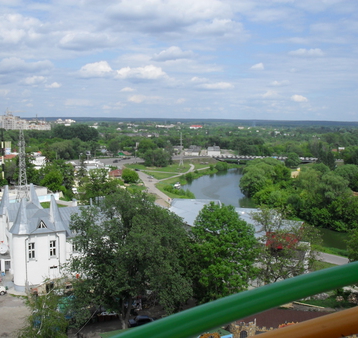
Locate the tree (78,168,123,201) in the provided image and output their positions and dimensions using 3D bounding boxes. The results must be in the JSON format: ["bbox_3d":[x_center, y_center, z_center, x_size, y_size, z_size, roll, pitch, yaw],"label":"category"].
[{"bbox_3d":[-27.478,6.058,159.192,15.040,12.190,15.040,0,6,-10],"label":"tree"}]

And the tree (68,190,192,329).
[{"bbox_3d":[-7.238,12.775,62.921,16.860,19.680,16.020,0,6,-7],"label":"tree"}]

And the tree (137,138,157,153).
[{"bbox_3d":[-26.211,-17.072,367.753,15.750,13.820,15.750,0,6,-4],"label":"tree"}]

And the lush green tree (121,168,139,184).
[{"bbox_3d":[-22.893,3.386,210.608,8.100,6.990,8.100,0,6,-6],"label":"lush green tree"}]

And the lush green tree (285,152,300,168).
[{"bbox_3d":[75.725,-5.814,302.904,10.510,9.690,10.510,2,6,14],"label":"lush green tree"}]

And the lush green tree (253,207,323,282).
[{"bbox_3d":[18.406,13.891,77.400,12.070,15.090,12.070,2,6,14],"label":"lush green tree"}]

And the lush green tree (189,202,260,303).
[{"bbox_3d":[7.120,13.578,70.696,10.870,16.830,10.870,1,6,6],"label":"lush green tree"}]

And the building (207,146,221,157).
[{"bbox_3d":[27.561,-14.268,365.927,10.190,7.580,9.500,1,6,0],"label":"building"}]

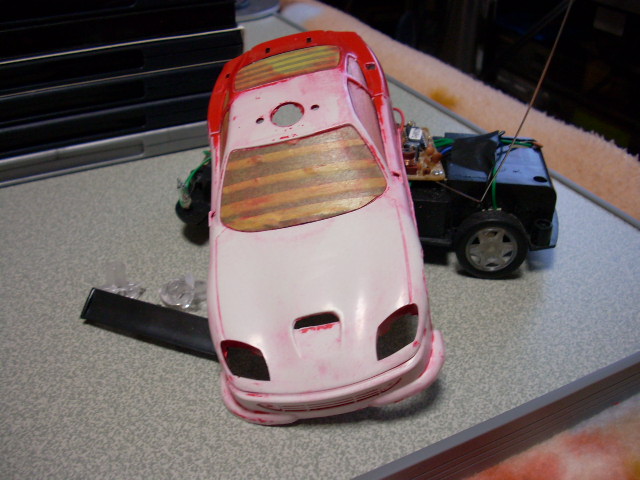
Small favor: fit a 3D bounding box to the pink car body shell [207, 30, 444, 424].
[{"bbox_3d":[-0.005,-0.020,0.236,0.071,0.042,0.163,-11,53,8],"label":"pink car body shell"}]

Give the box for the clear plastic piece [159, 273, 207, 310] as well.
[{"bbox_3d":[-0.052,0.020,0.260,0.019,0.009,0.013,-1,33,0],"label":"clear plastic piece"}]

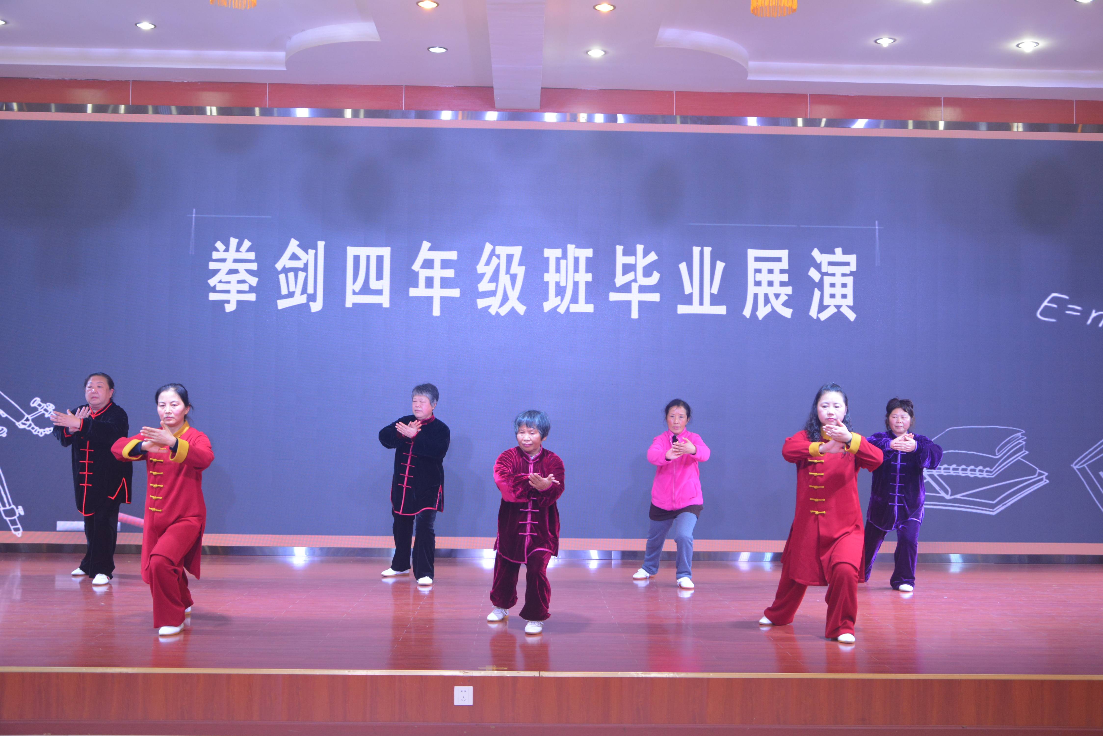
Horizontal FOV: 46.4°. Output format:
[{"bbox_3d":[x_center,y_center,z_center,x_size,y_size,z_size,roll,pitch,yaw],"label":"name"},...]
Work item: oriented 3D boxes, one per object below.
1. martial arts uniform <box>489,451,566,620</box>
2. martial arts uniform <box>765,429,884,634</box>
[{"bbox_3d":[-0.136,0.984,7.546,0.490,1.041,0.687,0,-3,6],"label":"martial arts uniform"},{"bbox_3d":[1.531,0.939,7.365,0.774,1.151,0.669,-1,-4,22],"label":"martial arts uniform"}]

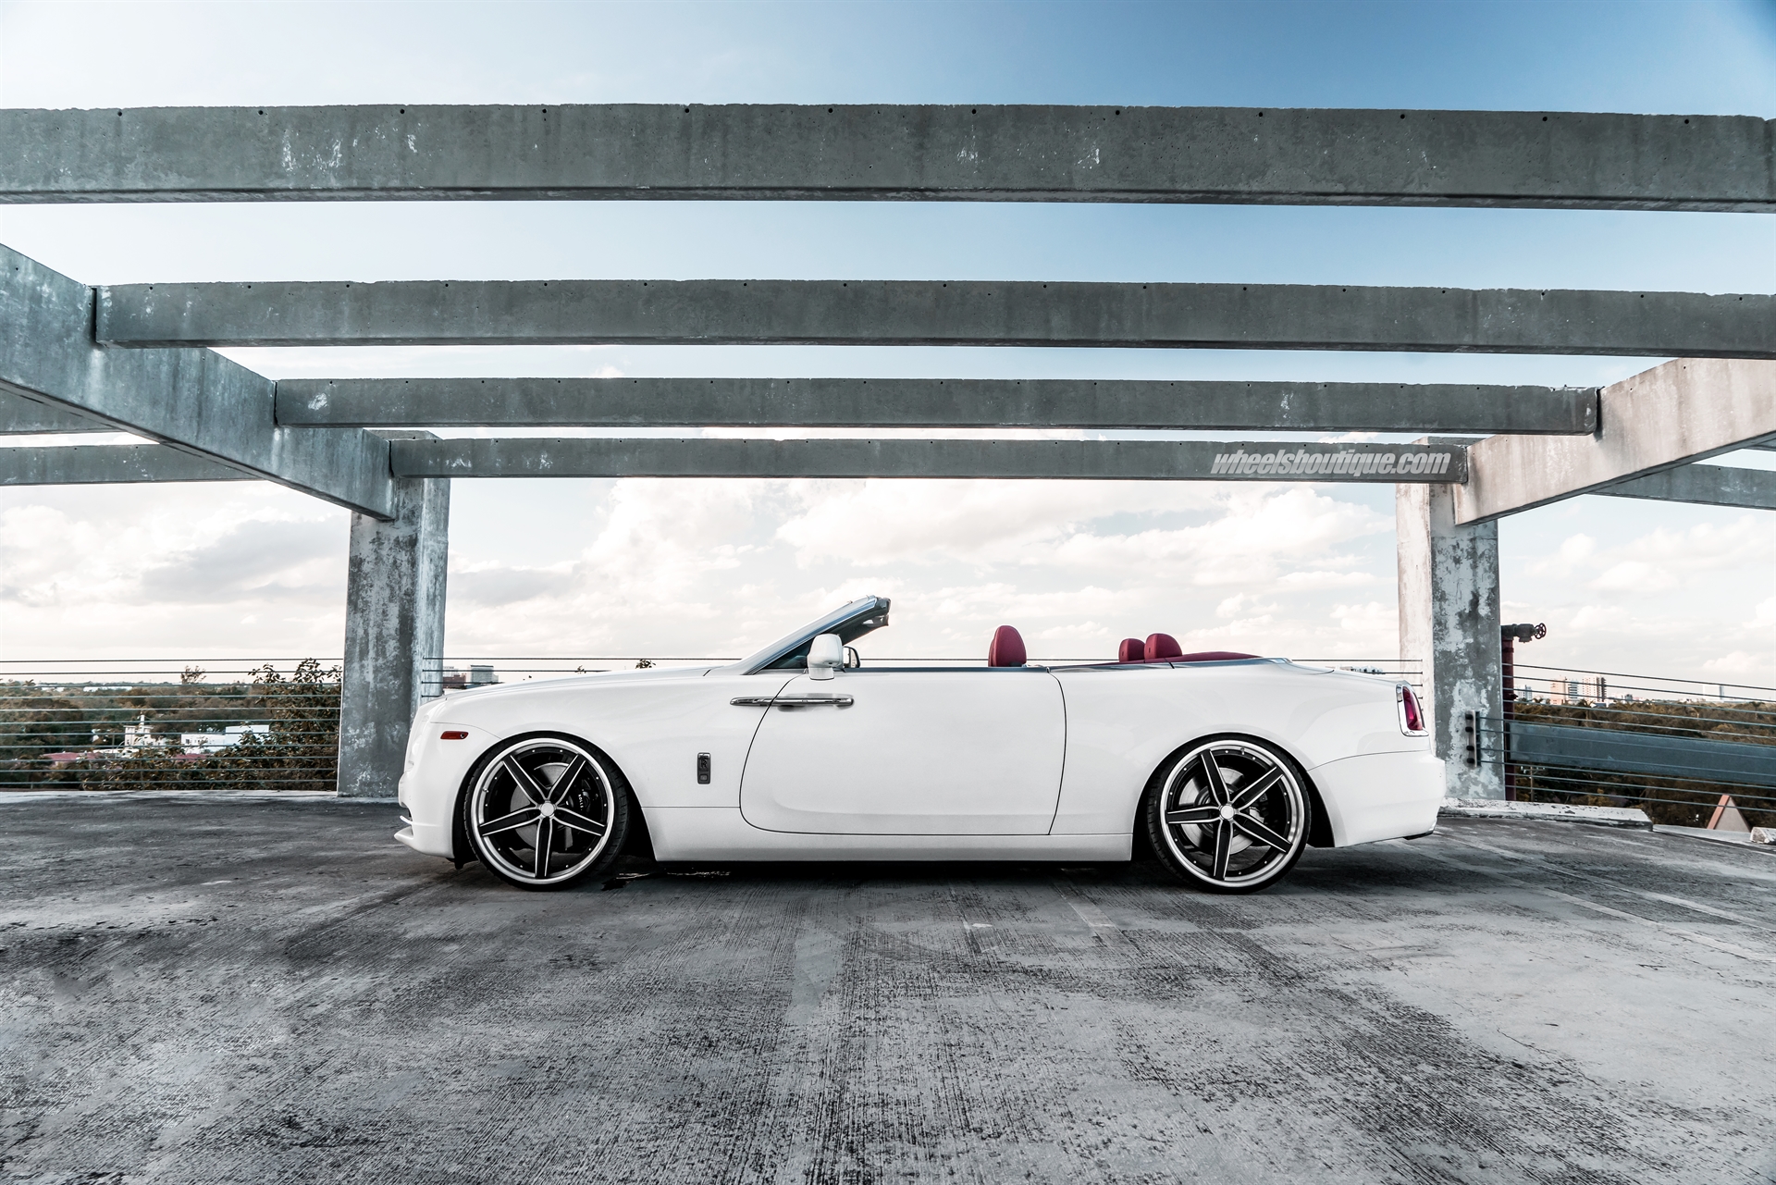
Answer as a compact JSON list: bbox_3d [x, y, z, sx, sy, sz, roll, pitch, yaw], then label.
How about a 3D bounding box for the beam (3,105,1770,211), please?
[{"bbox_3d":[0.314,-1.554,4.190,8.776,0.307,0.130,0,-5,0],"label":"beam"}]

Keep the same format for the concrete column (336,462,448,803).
[{"bbox_3d":[-4.163,0.198,9.977,0.590,3.020,0.610,0,-5,0],"label":"concrete column"}]

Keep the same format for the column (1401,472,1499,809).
[{"bbox_3d":[4.772,0.239,9.956,0.590,3.020,0.610,0,-5,0],"label":"column"}]

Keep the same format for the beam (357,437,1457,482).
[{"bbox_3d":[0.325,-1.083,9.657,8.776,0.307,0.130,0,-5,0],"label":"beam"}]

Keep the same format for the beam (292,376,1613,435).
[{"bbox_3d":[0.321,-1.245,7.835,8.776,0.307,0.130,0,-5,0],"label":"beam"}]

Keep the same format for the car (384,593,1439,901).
[{"bbox_3d":[0.161,0.741,6.299,5.290,1.410,1.990,0,-5,0],"label":"car"}]

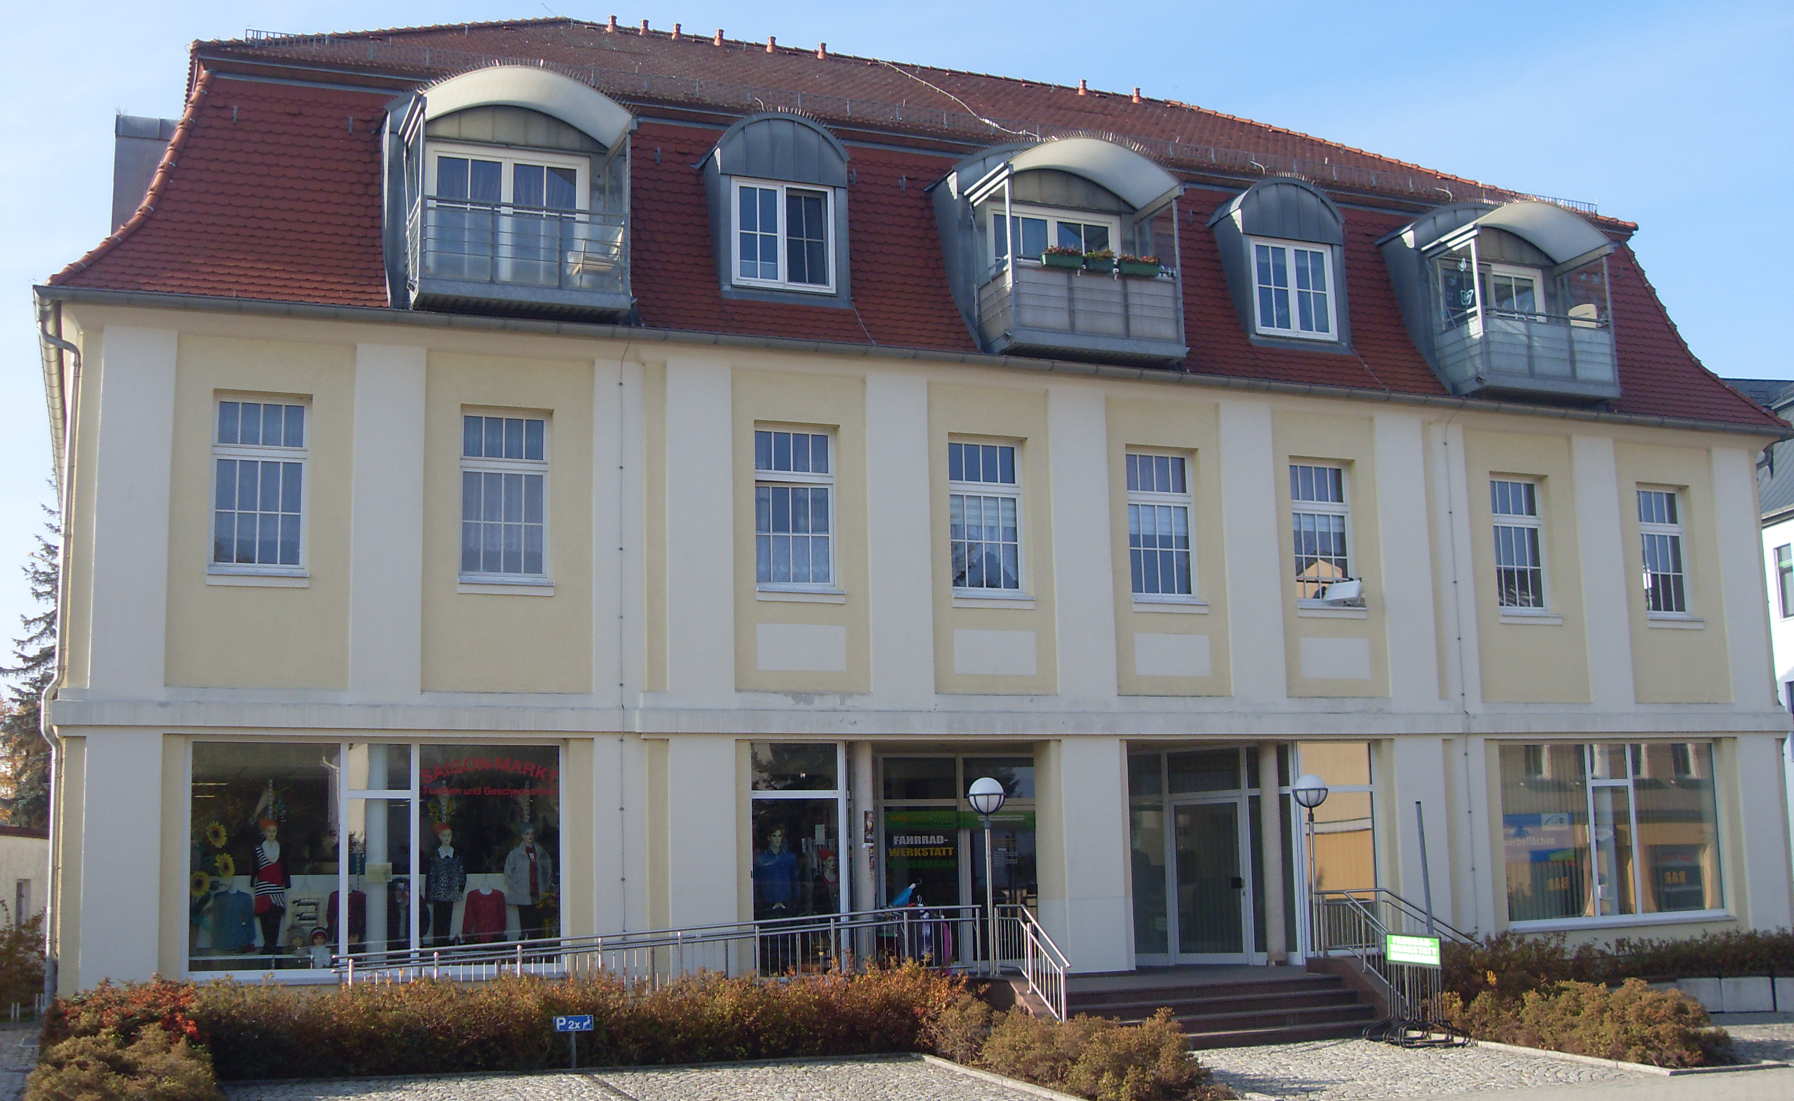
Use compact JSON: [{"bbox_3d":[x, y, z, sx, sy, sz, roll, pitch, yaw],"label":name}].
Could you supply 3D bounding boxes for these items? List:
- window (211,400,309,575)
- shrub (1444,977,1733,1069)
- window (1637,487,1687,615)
[{"bbox_3d":[-7.086,-0.745,21.336,1.054,1.945,0.120,2,-10,-22],"label":"window"},{"bbox_3d":[7.416,4.906,20.443,1.498,0.835,3.210,2,-10,-22],"label":"shrub"},{"bbox_3d":[12.296,0.018,30.833,1.100,2.130,0.160,2,-10,-21],"label":"window"}]

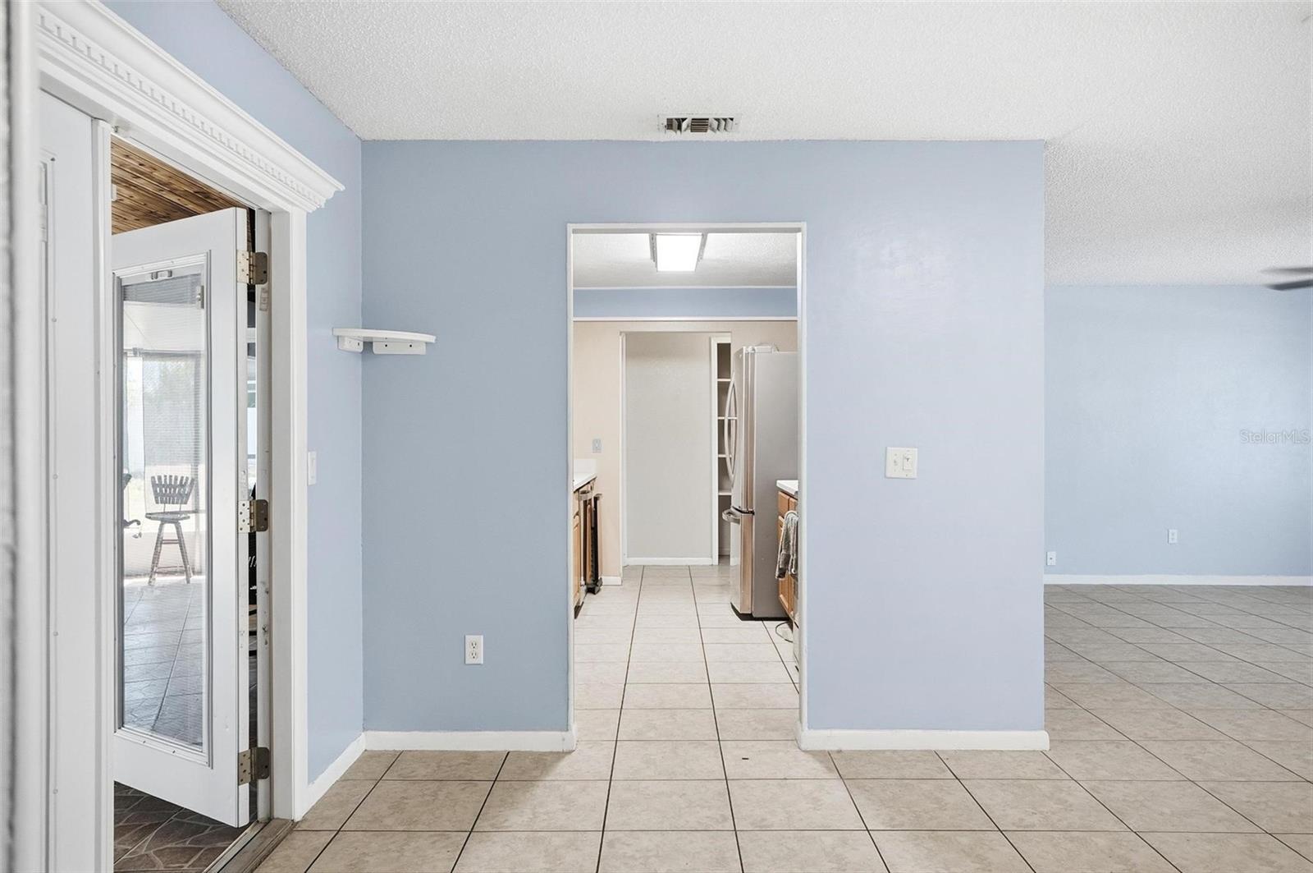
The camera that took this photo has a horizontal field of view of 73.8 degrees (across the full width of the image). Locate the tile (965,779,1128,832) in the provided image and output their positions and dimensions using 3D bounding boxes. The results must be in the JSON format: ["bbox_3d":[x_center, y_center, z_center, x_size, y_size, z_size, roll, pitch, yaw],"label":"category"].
[{"bbox_3d":[1.299,1.245,2.952,0.414,0.010,0.402,0,0,1],"label":"tile"}]

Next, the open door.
[{"bbox_3d":[-1.702,0.259,3.047,0.850,1.987,0.045,0,0,31],"label":"open door"}]

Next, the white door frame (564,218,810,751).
[{"bbox_3d":[0.124,0.204,3.531,0.949,2.087,0.120,0,0,0],"label":"white door frame"}]

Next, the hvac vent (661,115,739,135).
[{"bbox_3d":[0.161,-1.174,3.282,0.296,0.020,0.215,0,0,1],"label":"hvac vent"}]

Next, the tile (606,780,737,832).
[{"bbox_3d":[0.042,1.247,2.967,0.414,0.010,0.402,0,0,1],"label":"tile"}]

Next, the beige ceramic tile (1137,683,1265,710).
[{"bbox_3d":[2.570,1.239,4.151,0.414,0.010,0.402,0,0,1],"label":"beige ceramic tile"}]

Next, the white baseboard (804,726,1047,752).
[{"bbox_3d":[1.069,1.206,3.471,0.980,0.082,0.017,0,0,0],"label":"white baseboard"}]

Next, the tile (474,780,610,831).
[{"bbox_3d":[-0.377,1.248,2.972,0.414,0.010,0.402,0,0,1],"label":"tile"}]

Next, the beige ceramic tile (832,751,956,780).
[{"bbox_3d":[0.890,1.253,3.329,0.418,0.010,0.295,0,0,0],"label":"beige ceramic tile"}]

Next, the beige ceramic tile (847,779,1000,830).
[{"bbox_3d":[0.883,1.255,2.972,0.413,0.010,0.400,0,1,1],"label":"beige ceramic tile"}]

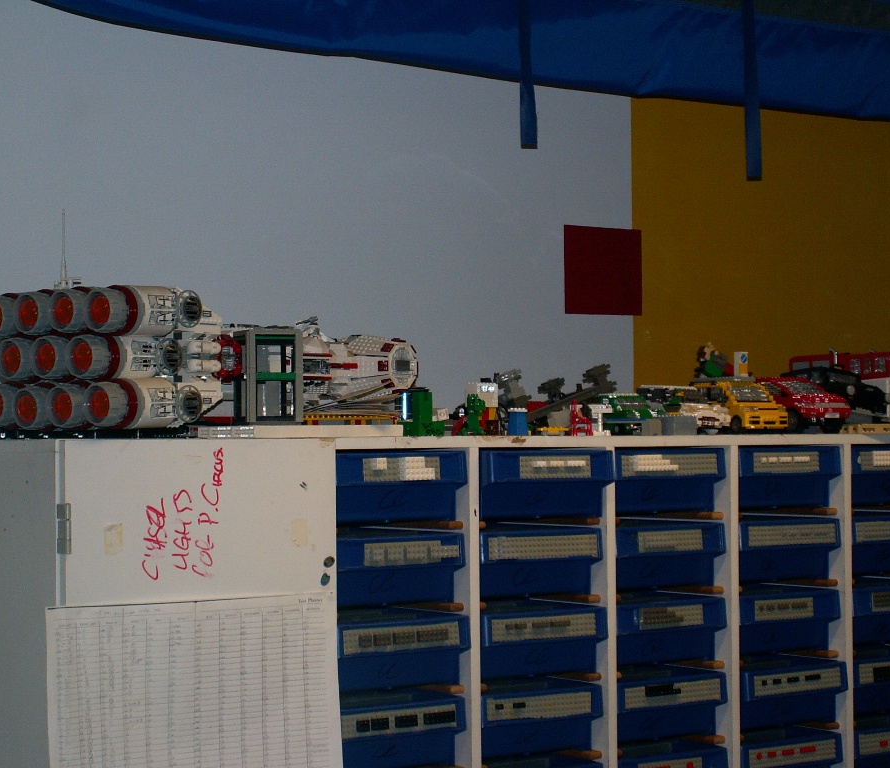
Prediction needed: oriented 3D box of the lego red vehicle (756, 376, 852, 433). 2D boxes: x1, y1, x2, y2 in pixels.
[{"bbox_3d":[0.577,0.037,3.485,0.105,0.096,0.220,1,-2,-31],"label":"lego red vehicle"}]

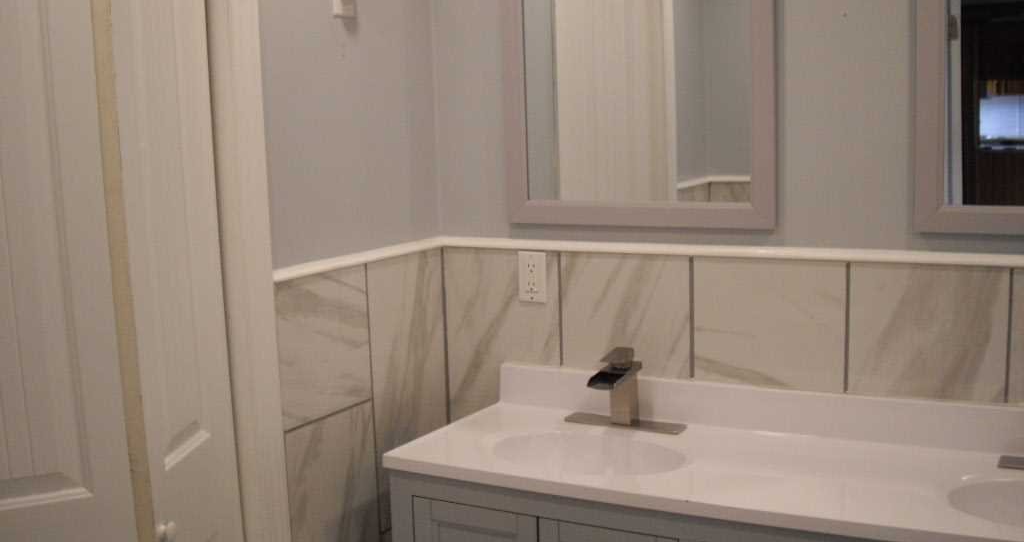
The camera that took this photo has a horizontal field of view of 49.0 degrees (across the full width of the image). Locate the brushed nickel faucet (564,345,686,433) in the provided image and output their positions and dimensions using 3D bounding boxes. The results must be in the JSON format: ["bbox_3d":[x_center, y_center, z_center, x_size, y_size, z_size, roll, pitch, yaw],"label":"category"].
[{"bbox_3d":[0.218,0.248,2.353,0.262,0.171,0.155,2,9,30],"label":"brushed nickel faucet"}]

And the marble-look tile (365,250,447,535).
[{"bbox_3d":[-0.234,0.268,2.594,0.010,0.603,0.291,2,9,30],"label":"marble-look tile"}]

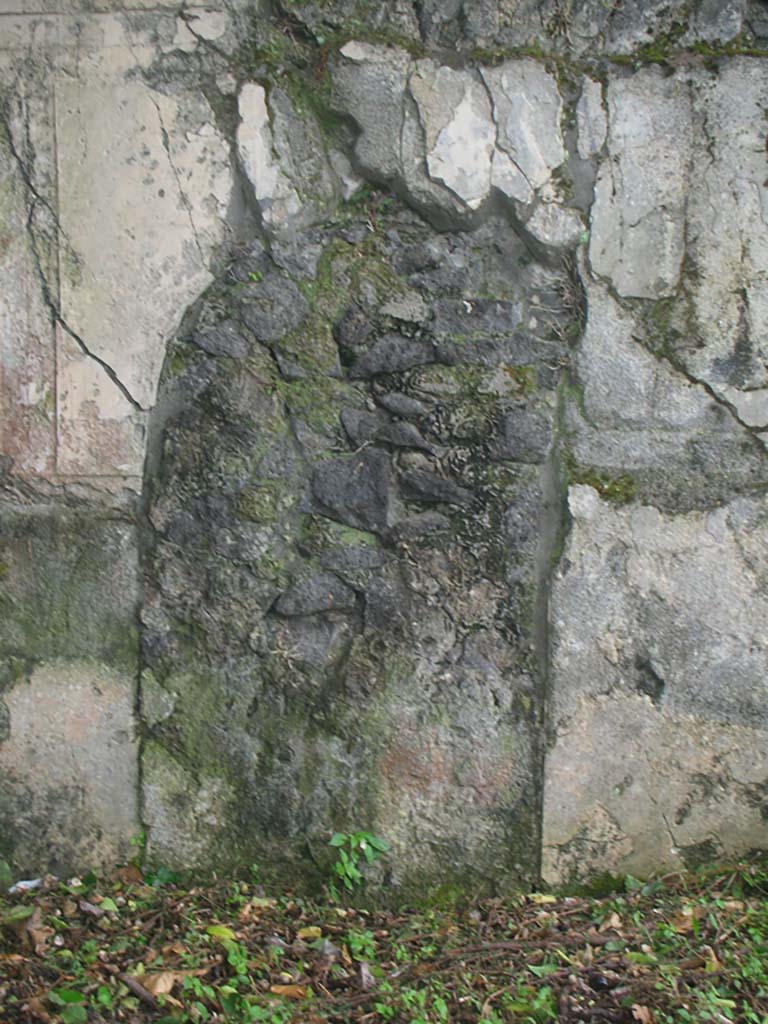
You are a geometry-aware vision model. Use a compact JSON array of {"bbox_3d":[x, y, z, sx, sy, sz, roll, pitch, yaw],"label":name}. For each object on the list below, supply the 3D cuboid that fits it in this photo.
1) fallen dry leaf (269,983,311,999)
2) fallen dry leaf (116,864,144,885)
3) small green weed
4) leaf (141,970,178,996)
[{"bbox_3d":[-0.225,1.139,3.733,0.100,0.022,0.055,0,4,0],"label":"fallen dry leaf"},{"bbox_3d":[-0.720,1.029,4.450,0.078,0.040,0.055,0,4,0],"label":"fallen dry leaf"},{"bbox_3d":[-0.072,0.988,4.420,0.165,0.160,0.110,0,4,0],"label":"small green weed"},{"bbox_3d":[-0.535,1.130,3.757,0.080,0.035,0.080,0,4,0],"label":"leaf"}]

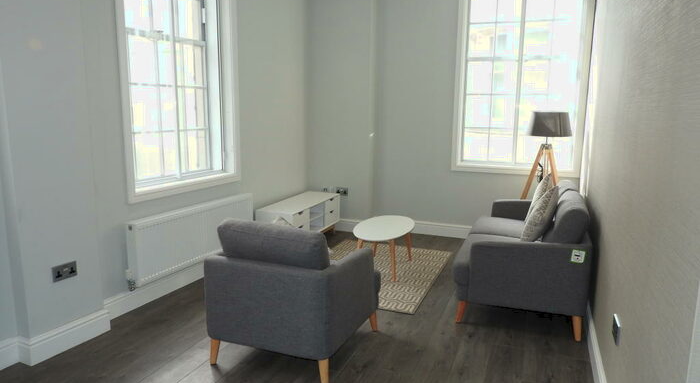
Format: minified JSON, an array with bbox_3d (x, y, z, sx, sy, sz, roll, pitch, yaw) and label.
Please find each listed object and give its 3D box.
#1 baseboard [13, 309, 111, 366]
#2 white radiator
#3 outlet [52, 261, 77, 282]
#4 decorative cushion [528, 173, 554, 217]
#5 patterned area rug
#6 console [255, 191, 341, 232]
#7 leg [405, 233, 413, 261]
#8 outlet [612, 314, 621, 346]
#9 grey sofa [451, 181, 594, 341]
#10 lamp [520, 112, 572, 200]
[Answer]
[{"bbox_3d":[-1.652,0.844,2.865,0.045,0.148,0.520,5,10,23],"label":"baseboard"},{"bbox_3d":[-1.204,0.336,3.938,0.095,0.445,1.390,5,10,23],"label":"white radiator"},{"bbox_3d":[-1.641,0.466,2.799,0.010,0.086,0.146,5,10,23],"label":"outlet"},{"bbox_3d":[1.559,0.098,3.967,0.140,0.430,0.430,24,12,4],"label":"decorative cushion"},{"bbox_3d":[0.204,0.690,4.352,1.140,0.012,1.680,4,10,21],"label":"patterned area rug"},{"bbox_3d":[-0.501,0.336,5.050,0.420,0.465,1.190,4,10,20],"label":"console"},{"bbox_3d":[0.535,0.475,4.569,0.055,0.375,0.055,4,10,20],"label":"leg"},{"bbox_3d":[1.166,0.599,2.118,0.012,0.086,0.146,4,10,21],"label":"outlet"},{"bbox_3d":[1.322,0.384,3.816,0.810,0.820,1.640,4,10,20],"label":"grey sofa"},{"bbox_3d":[1.839,-0.066,4.764,0.550,1.410,0.550,4,10,20],"label":"lamp"}]

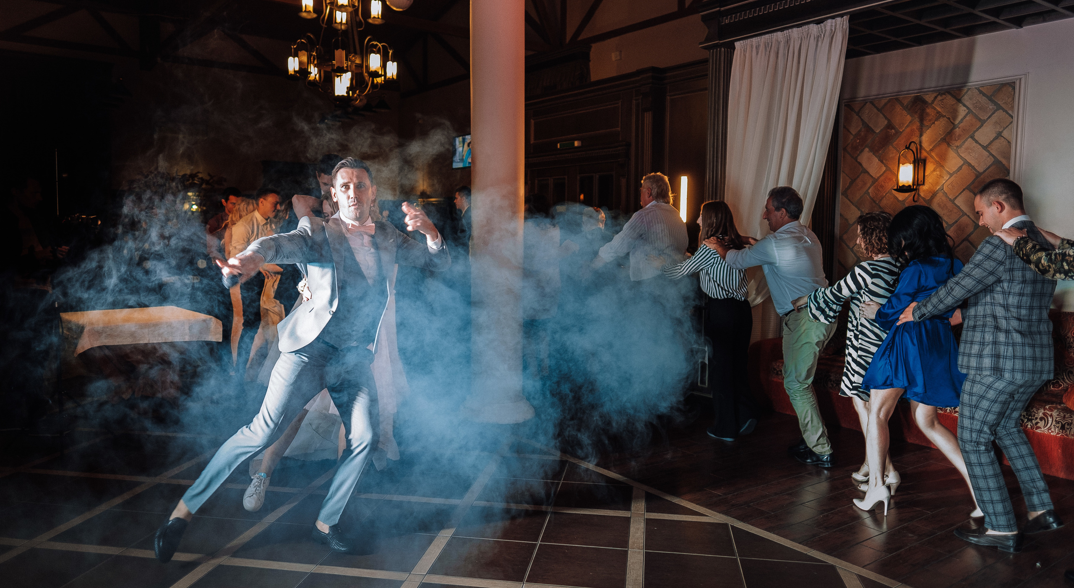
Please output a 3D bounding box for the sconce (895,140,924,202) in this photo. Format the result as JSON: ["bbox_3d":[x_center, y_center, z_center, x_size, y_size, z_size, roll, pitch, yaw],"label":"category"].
[{"bbox_3d":[2.974,-0.975,5.706,0.360,0.460,0.190,-4,7,-39],"label":"sconce"}]

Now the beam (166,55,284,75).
[{"bbox_3d":[-3.900,-2.866,8.972,1.450,0.080,0.080,-4,7,-39],"label":"beam"}]

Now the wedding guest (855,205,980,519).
[{"bbox_3d":[1.929,0.343,3.718,0.550,1.600,0.620,-3,6,-35],"label":"wedding guest"}]

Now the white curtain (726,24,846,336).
[{"bbox_3d":[1.974,-0.732,5.843,0.200,2.750,1.030,-4,7,-39],"label":"white curtain"}]

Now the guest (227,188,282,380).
[{"bbox_3d":[-2.530,-0.042,6.475,0.500,1.780,0.480,0,5,-2],"label":"guest"}]

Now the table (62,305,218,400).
[{"bbox_3d":[-3.166,0.539,5.684,0.920,0.750,1.100,-4,7,-39],"label":"table"}]

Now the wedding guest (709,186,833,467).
[{"bbox_3d":[1.563,0.175,4.763,0.520,1.740,0.920,-5,7,-45],"label":"wedding guest"}]

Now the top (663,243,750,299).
[{"bbox_3d":[1.292,-0.158,5.196,0.460,0.420,0.640,-3,7,-38],"label":"top"}]

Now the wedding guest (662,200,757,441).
[{"bbox_3d":[1.298,0.166,5.225,0.470,1.670,0.780,-3,7,-38],"label":"wedding guest"}]

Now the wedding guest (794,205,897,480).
[{"bbox_3d":[1.842,0.309,4.193,0.450,1.580,0.730,-4,7,-40],"label":"wedding guest"}]

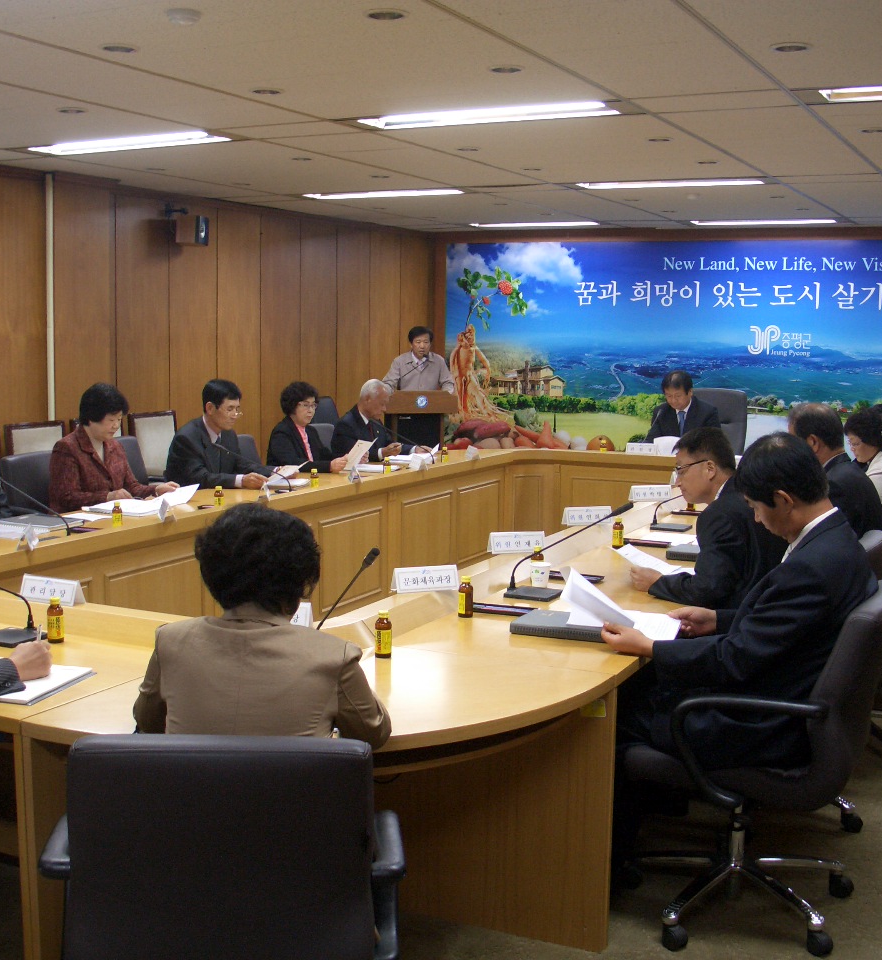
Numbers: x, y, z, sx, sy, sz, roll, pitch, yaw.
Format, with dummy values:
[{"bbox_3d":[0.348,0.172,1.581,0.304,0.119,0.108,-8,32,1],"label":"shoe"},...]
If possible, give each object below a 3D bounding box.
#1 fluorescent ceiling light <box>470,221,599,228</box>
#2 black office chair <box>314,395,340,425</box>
[{"bbox_3d":[0.871,-2.385,11.370,1.270,0.090,0.300,5,8,27],"label":"fluorescent ceiling light"},{"bbox_3d":[-0.755,-0.184,10.041,0.680,1.000,0.620,5,8,27],"label":"black office chair"}]

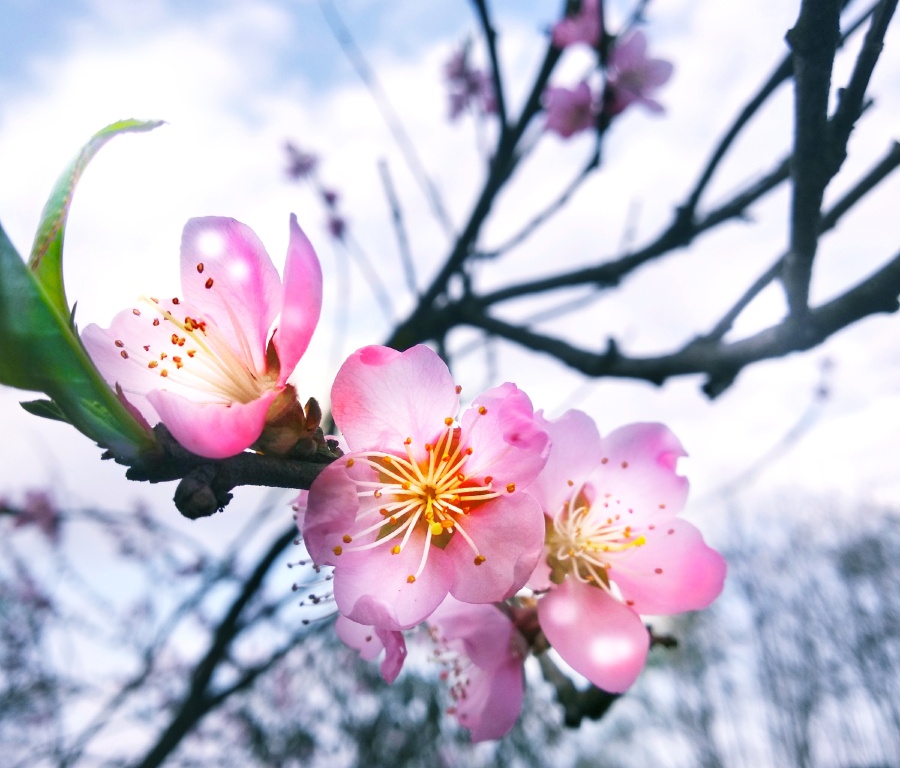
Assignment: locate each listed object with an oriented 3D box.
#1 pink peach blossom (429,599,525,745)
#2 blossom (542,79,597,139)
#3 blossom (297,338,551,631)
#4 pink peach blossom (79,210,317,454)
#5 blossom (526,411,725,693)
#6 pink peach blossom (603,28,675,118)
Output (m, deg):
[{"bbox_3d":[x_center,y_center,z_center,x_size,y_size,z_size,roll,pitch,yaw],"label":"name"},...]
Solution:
[{"bbox_3d":[0.003,0.045,0.147,0.016,0.026,0.026,-8,-22,-24],"label":"pink peach blossom"},{"bbox_3d":[0.058,-0.134,0.440,0.025,0.026,0.016,-12,-11,22],"label":"blossom"},{"bbox_3d":[-0.004,0.014,0.130,0.034,0.039,0.020,2,11,-3],"label":"blossom"},{"bbox_3d":[-0.036,-0.006,0.132,0.020,0.032,0.033,32,-40,-30],"label":"pink peach blossom"},{"bbox_3d":[0.026,0.026,0.140,0.031,0.039,0.019,10,-9,-18],"label":"blossom"},{"bbox_3d":[0.092,-0.151,0.440,0.032,0.036,0.018,15,-16,-28],"label":"pink peach blossom"}]

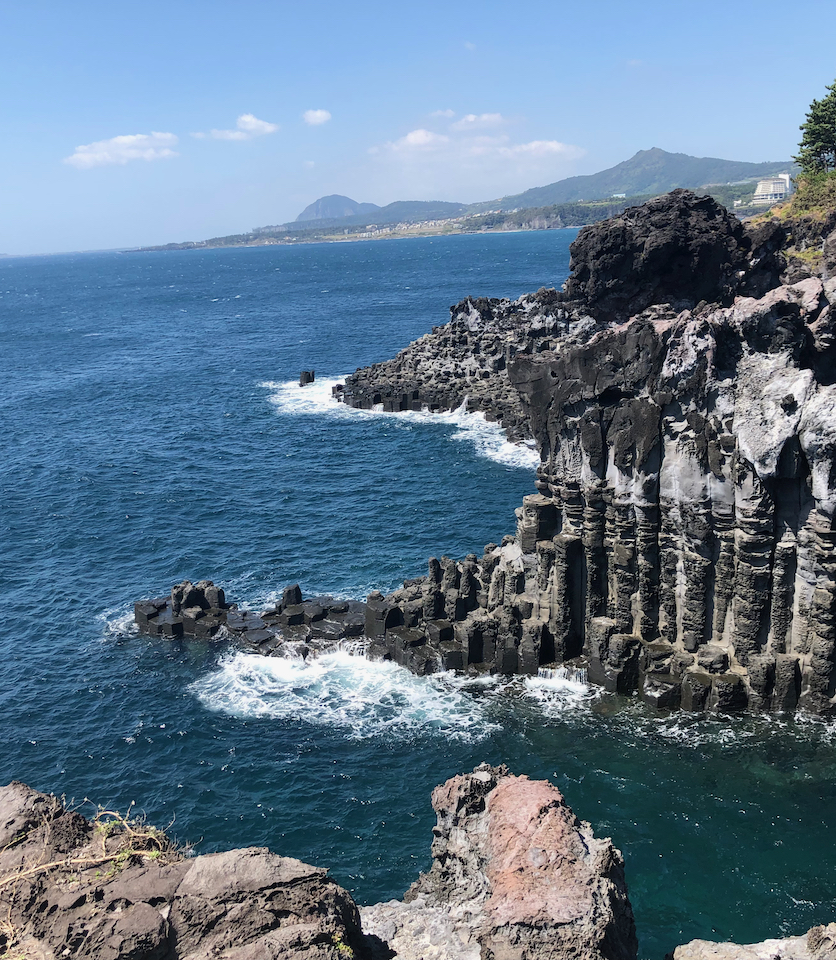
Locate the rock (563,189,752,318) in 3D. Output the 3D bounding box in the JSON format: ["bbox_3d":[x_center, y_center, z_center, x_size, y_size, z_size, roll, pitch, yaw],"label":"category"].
[{"bbox_3d":[12.761,-11.923,55.308,9.425,6.361,9.000,0,14,13],"label":"rock"}]

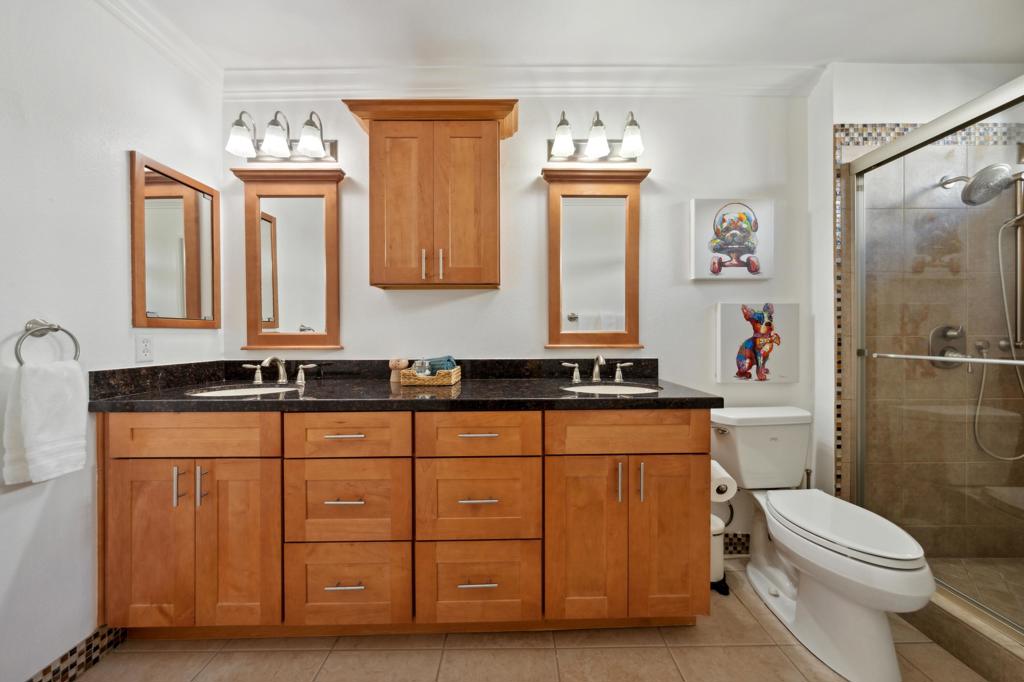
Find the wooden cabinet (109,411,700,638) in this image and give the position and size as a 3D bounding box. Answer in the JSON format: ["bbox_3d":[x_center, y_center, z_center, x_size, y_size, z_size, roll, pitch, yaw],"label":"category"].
[{"bbox_3d":[-0.388,0.680,1.504,2.224,0.873,0.528,0,1,-1],"label":"wooden cabinet"}]

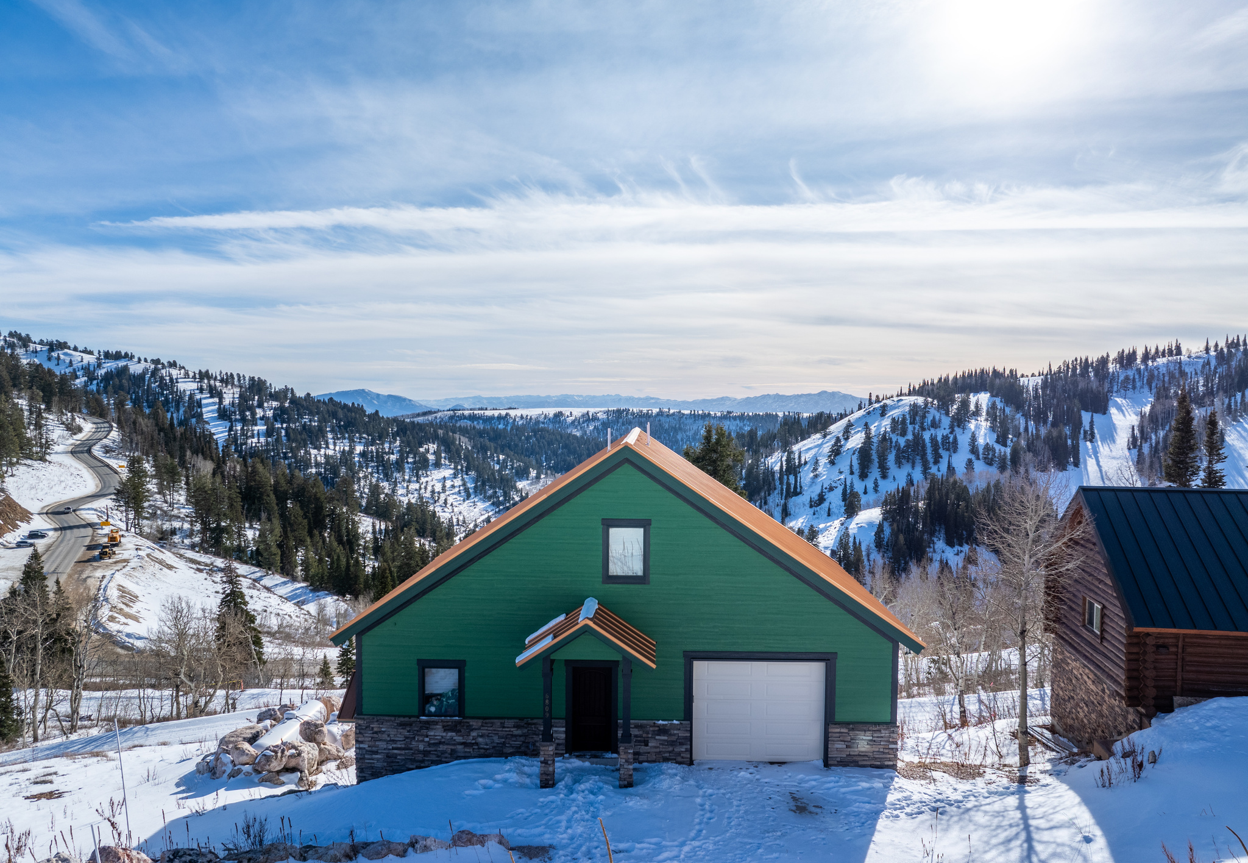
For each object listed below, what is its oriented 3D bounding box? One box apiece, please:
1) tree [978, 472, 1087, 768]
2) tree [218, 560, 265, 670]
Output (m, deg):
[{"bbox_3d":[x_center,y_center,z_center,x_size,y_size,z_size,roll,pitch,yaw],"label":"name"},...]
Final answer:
[{"bbox_3d":[9.755,4.491,20.600,2.625,7.142,2.625,0,2,0],"label":"tree"},{"bbox_3d":[-37.713,18.341,85.000,4.792,11.884,4.792,0,2,0],"label":"tree"}]

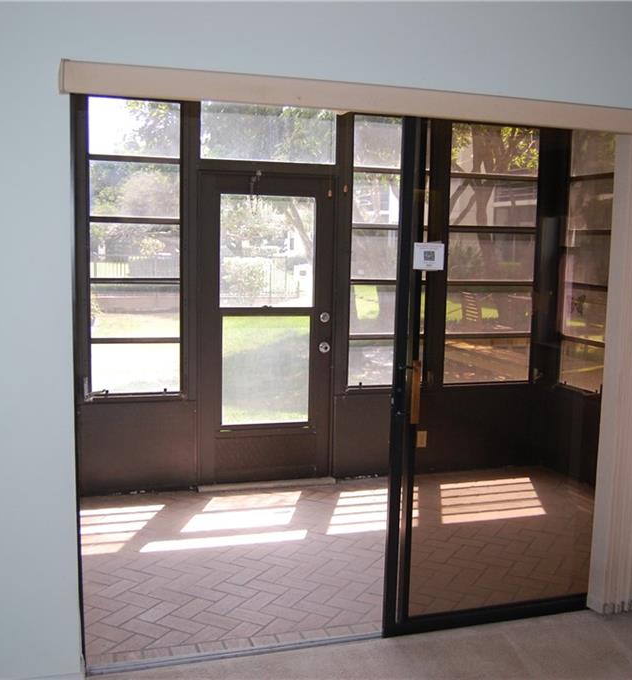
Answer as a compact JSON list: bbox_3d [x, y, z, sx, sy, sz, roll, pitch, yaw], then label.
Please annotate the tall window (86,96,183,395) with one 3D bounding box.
[{"bbox_3d":[-1.106,-0.548,4.854,0.572,1.818,0.080,-1,7,-17],"label":"tall window"}]

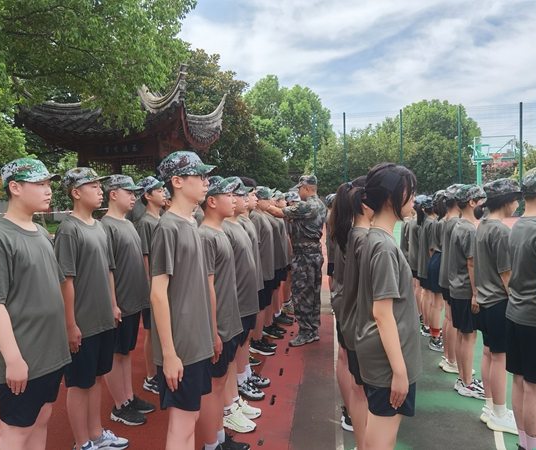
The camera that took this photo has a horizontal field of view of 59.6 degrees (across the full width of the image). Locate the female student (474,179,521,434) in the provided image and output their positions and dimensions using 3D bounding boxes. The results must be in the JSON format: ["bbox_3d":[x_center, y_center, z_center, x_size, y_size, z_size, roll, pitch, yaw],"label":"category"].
[{"bbox_3d":[1.579,0.518,3.174,0.330,1.654,0.460,-1,3,7],"label":"female student"}]

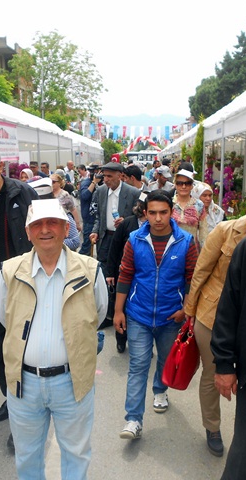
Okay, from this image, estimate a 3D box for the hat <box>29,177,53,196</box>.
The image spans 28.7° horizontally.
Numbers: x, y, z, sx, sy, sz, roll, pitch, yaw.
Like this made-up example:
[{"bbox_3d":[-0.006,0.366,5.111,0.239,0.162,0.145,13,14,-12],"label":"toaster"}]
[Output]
[{"bbox_3d":[-0.695,-0.456,4.100,0.240,0.160,0.270,3,10,22],"label":"hat"}]

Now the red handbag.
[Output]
[{"bbox_3d":[0.325,0.648,2.720,0.160,0.390,0.300,14,10,19],"label":"red handbag"}]

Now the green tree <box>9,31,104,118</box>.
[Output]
[{"bbox_3d":[-4.578,-9.249,33.923,6.800,10.458,6.800,-1,10,0],"label":"green tree"}]

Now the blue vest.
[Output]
[{"bbox_3d":[0.213,0.195,2.880,0.410,0.620,0.280,0,10,3],"label":"blue vest"}]

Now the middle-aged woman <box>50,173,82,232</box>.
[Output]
[{"bbox_3d":[-0.666,-0.015,5.777,0.360,1.555,0.450,-10,13,-44],"label":"middle-aged woman"}]

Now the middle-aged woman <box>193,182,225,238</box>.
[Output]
[{"bbox_3d":[0.877,0.154,4.947,0.460,1.463,0.340,-2,10,-6],"label":"middle-aged woman"}]

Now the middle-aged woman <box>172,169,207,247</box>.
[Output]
[{"bbox_3d":[0.542,0.189,4.293,0.460,1.621,0.340,0,10,3],"label":"middle-aged woman"}]

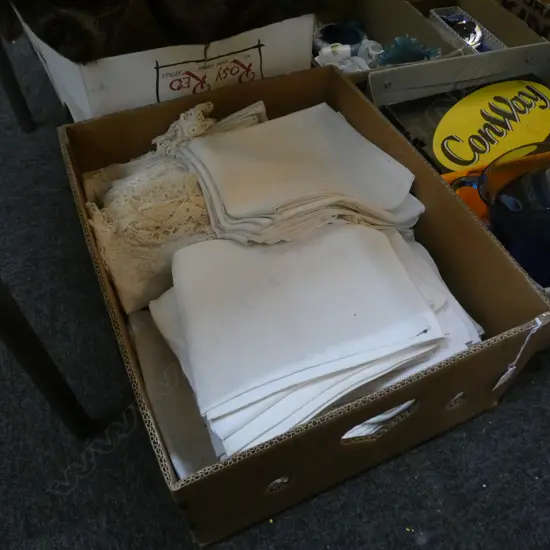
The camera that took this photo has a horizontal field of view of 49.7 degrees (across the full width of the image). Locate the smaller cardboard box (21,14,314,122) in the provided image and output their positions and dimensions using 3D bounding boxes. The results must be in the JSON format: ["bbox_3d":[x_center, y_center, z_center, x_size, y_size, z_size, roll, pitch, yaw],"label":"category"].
[{"bbox_3d":[-0.202,-0.412,1.029,0.355,0.265,0.490,-19,55,-14],"label":"smaller cardboard box"}]

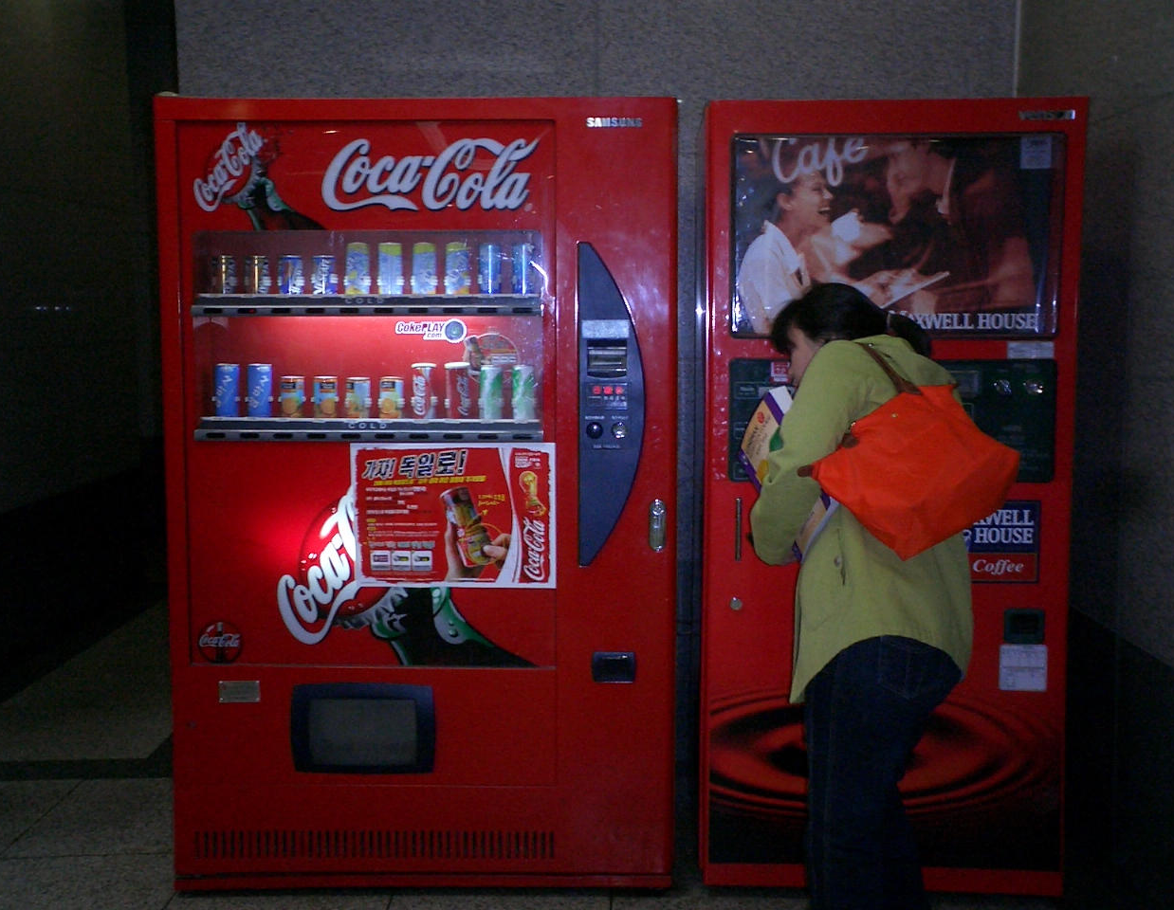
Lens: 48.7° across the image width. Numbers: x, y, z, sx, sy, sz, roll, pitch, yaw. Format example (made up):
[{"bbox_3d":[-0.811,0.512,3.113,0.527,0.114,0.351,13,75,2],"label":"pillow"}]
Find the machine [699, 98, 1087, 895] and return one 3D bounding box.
[{"bbox_3d":[0.698,0.100,3.220,0.840,1.830,0.540,0,5,2],"label":"machine"}]

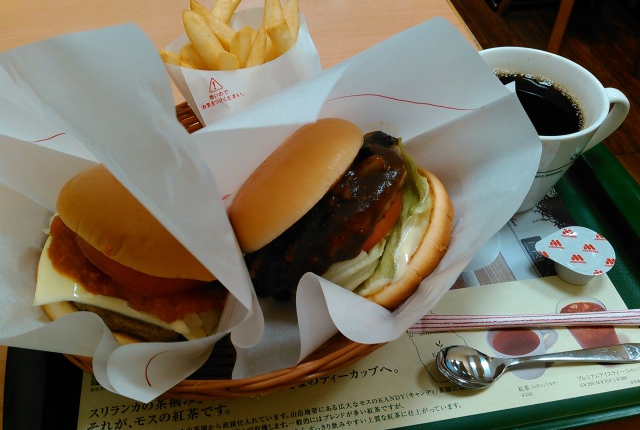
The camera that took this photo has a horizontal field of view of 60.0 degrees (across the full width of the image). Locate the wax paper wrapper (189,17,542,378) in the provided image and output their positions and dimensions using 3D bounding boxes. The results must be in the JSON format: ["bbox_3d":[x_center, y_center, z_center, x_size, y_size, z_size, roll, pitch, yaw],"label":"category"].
[{"bbox_3d":[0.024,-0.011,0.300,0.190,0.090,0.120,-27,55,-23],"label":"wax paper wrapper"}]

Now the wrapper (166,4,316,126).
[{"bbox_3d":[-0.046,-0.079,0.363,0.097,0.080,0.050,-23,54,-20],"label":"wrapper"}]

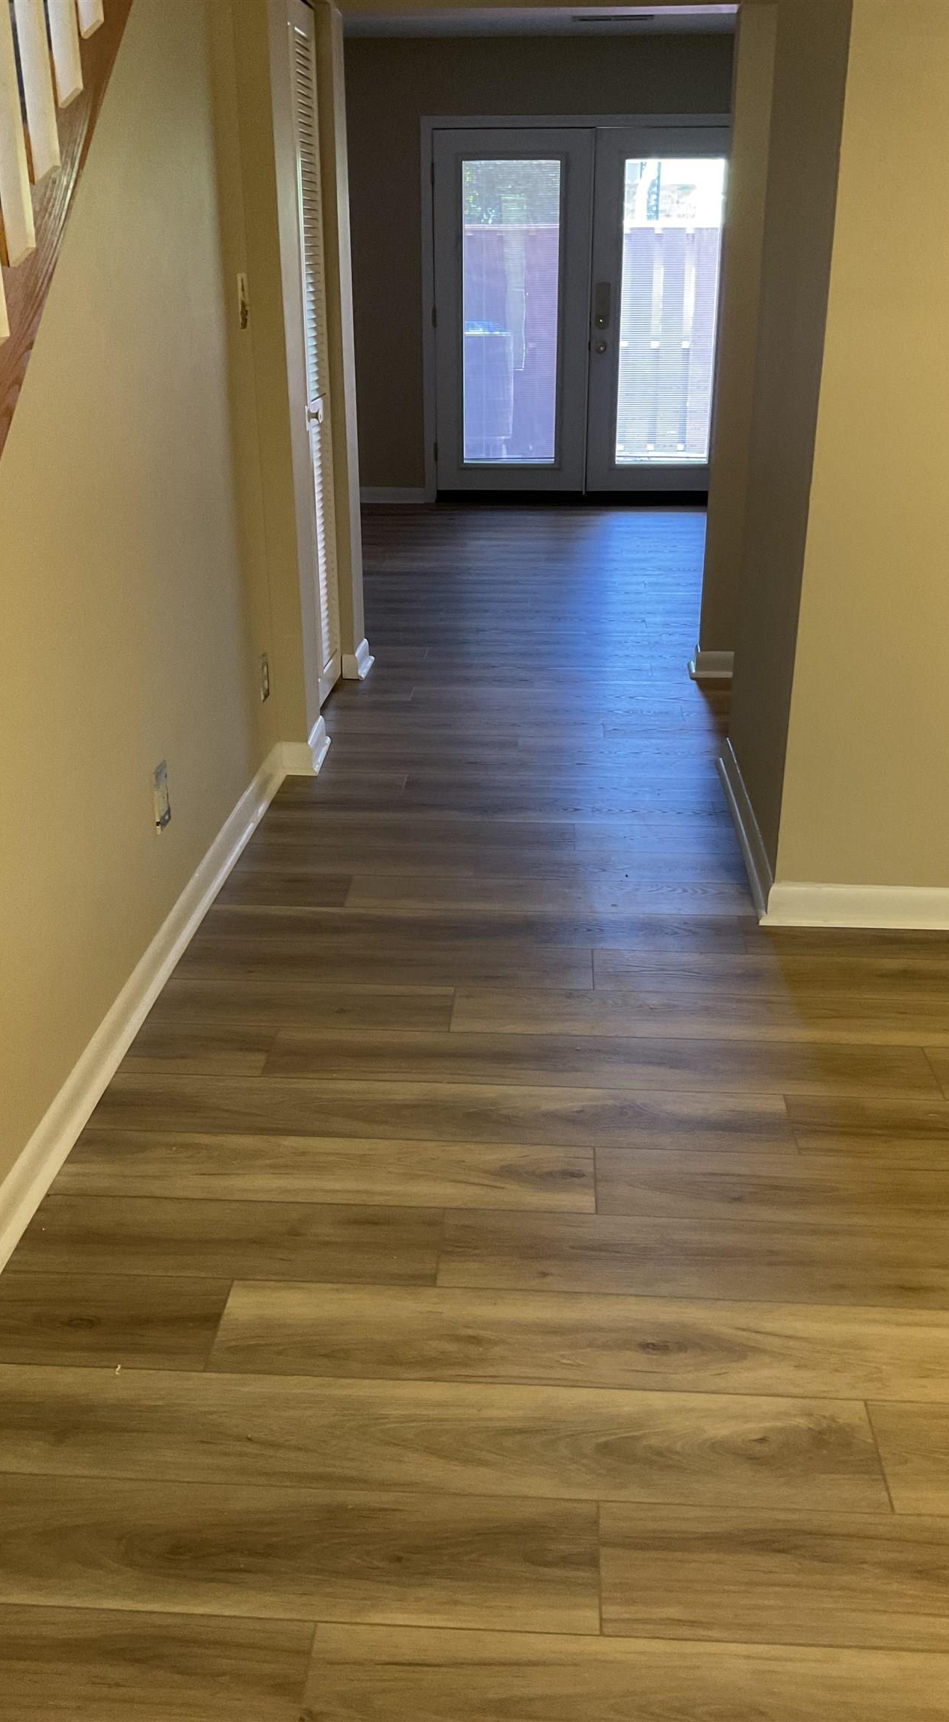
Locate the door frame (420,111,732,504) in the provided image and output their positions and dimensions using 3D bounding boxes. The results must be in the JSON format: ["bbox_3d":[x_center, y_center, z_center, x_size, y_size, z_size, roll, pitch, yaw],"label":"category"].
[{"bbox_3d":[0.678,-3.207,8.502,1.827,2.005,0.060,1,22,3],"label":"door frame"}]

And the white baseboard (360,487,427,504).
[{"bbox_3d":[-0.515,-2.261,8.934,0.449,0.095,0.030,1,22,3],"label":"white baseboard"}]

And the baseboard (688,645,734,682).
[{"bbox_3d":[0.860,-0.717,5.183,0.168,0.090,0.140,1,22,3],"label":"baseboard"}]

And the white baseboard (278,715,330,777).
[{"bbox_3d":[-0.501,-0.345,4.296,0.110,0.090,0.300,1,22,3],"label":"white baseboard"}]

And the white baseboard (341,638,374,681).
[{"bbox_3d":[-0.426,-0.732,5.238,0.084,0.087,0.255,1,22,3],"label":"white baseboard"}]

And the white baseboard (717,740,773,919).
[{"bbox_3d":[0.689,-0.112,3.720,0.032,0.090,1.133,1,22,3],"label":"white baseboard"}]

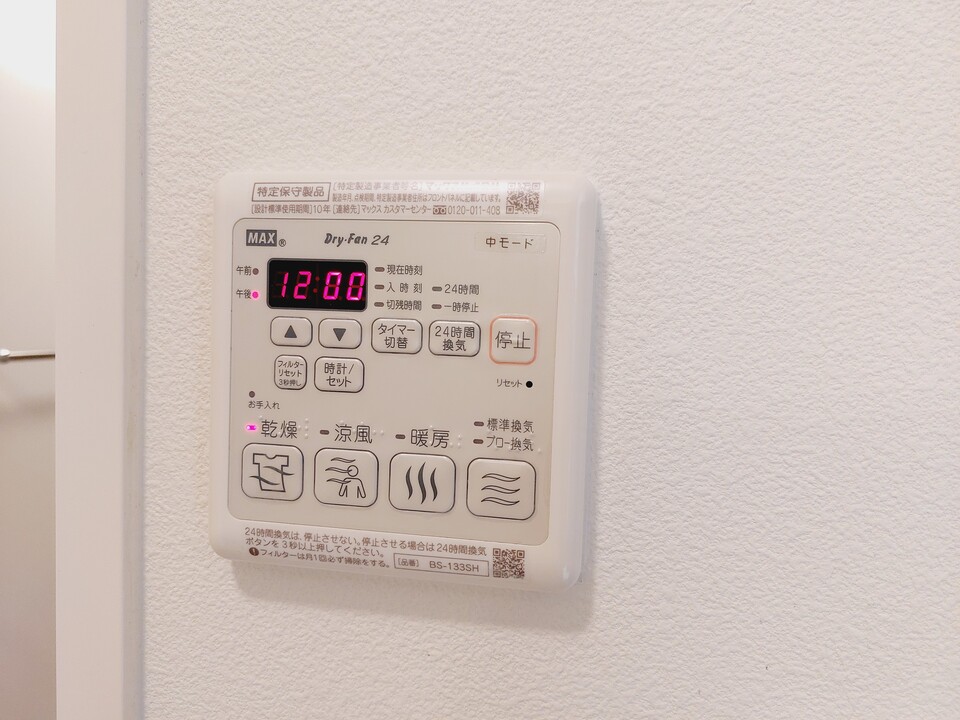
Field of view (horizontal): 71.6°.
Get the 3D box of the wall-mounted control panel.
[{"bbox_3d":[-0.026,0.005,0.202,0.117,0.120,0.017,3,3,9],"label":"wall-mounted control panel"}]

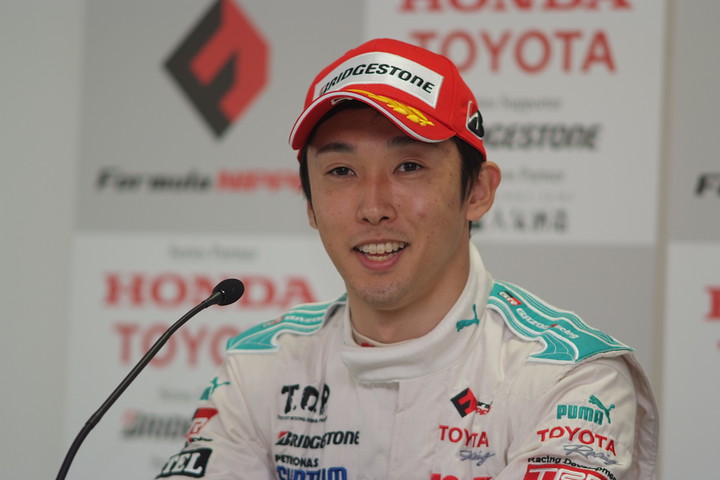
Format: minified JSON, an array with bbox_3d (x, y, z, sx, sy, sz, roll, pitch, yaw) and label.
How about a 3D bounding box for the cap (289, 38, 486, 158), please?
[{"bbox_3d":[0.023,-0.127,4.890,0.170,0.125,0.260,-3,-9,15],"label":"cap"}]

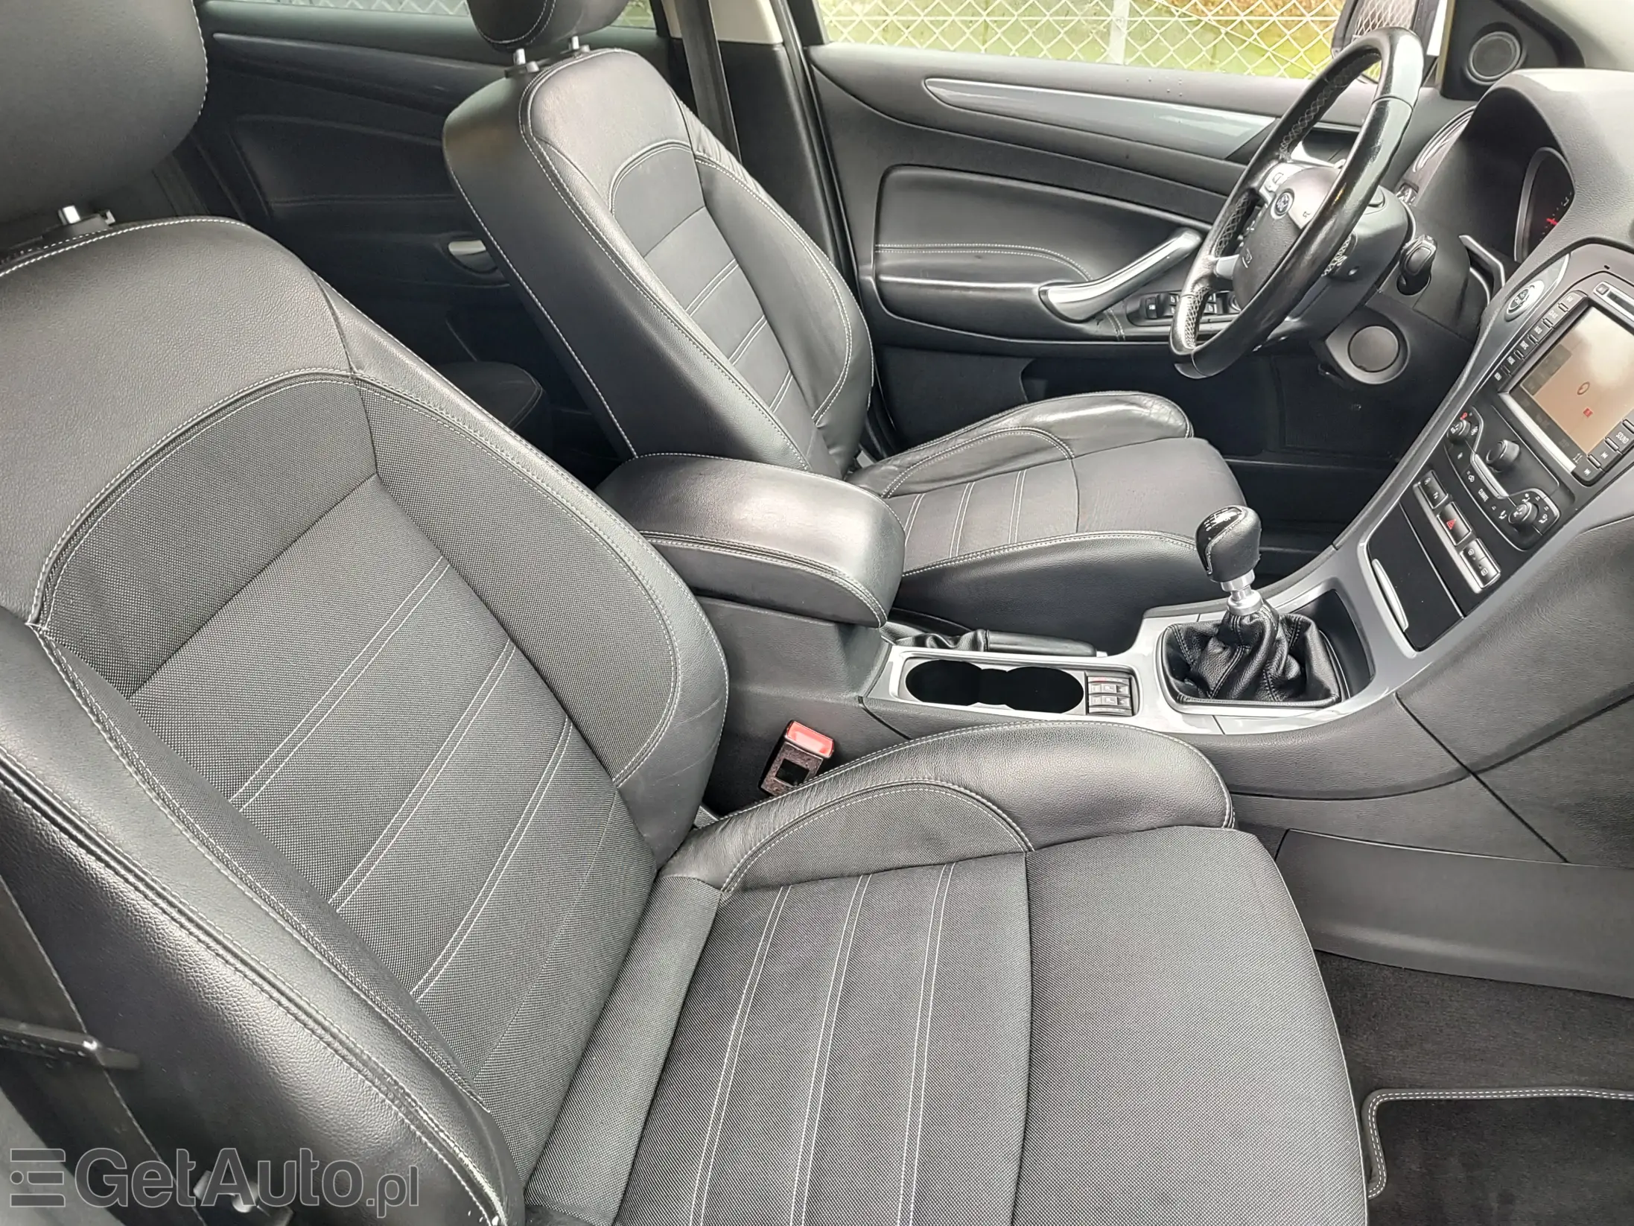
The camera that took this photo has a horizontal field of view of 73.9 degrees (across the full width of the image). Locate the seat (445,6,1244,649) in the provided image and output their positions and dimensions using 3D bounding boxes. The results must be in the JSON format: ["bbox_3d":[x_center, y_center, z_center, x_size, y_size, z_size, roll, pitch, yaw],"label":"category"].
[{"bbox_3d":[0.067,-0.370,1.296,0.935,0.935,0.530,6,33,8],"label":"seat"}]

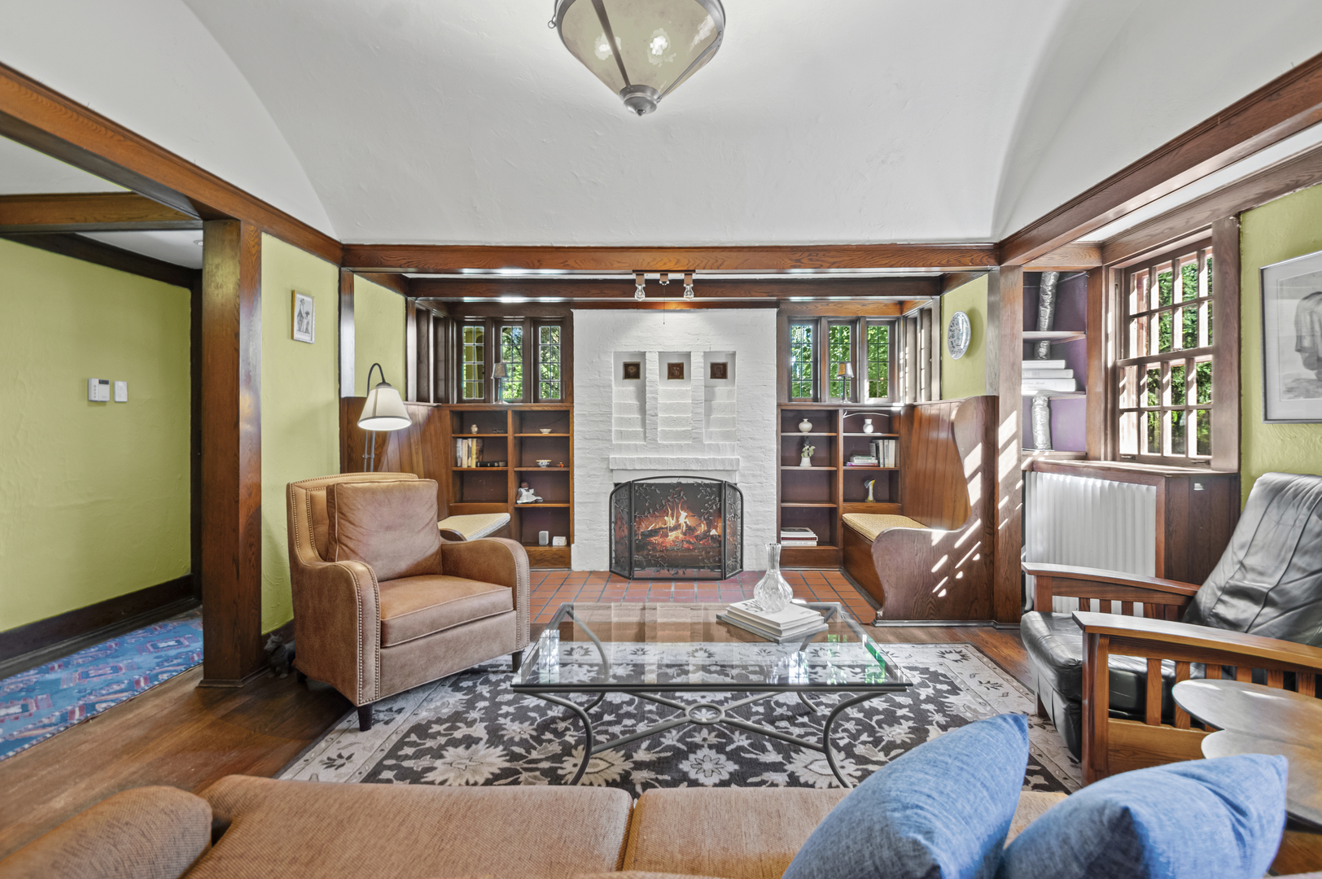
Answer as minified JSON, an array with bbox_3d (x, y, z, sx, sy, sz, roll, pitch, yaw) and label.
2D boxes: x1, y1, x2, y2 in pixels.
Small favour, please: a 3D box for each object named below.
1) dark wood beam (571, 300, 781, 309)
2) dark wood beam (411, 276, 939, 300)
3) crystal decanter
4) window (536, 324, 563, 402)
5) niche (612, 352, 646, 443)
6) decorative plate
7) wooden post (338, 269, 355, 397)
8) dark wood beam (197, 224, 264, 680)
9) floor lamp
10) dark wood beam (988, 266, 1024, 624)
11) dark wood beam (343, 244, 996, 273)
[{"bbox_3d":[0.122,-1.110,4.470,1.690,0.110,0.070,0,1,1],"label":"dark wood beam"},{"bbox_3d":[0.085,-1.108,4.070,3.850,0.145,0.120,0,1,1],"label":"dark wood beam"},{"bbox_3d":[0.413,0.508,2.020,0.146,0.250,0.146,0,1,0],"label":"crystal decanter"},{"bbox_3d":[-0.987,-0.676,4.870,0.228,0.690,0.050,0,1,2],"label":"window"},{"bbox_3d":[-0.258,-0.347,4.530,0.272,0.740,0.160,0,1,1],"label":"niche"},{"bbox_3d":[2.032,-0.709,3.760,0.040,0.330,0.330,0,1,2],"label":"decorative plate"},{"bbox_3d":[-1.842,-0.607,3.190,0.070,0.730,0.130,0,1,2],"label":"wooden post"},{"bbox_3d":[-2.030,0.050,2.630,0.185,2.150,0.160,0,1,2],"label":"dark wood beam"},{"bbox_3d":[-1.530,0.350,3.000,0.320,1.520,0.380,-1,1,-37],"label":"floor lamp"},{"bbox_3d":[2.110,0.035,3.380,0.145,2.140,0.140,0,1,2],"label":"dark wood beam"},{"bbox_3d":[0.057,-1.106,3.375,3.940,0.145,0.135,0,1,1],"label":"dark wood beam"}]

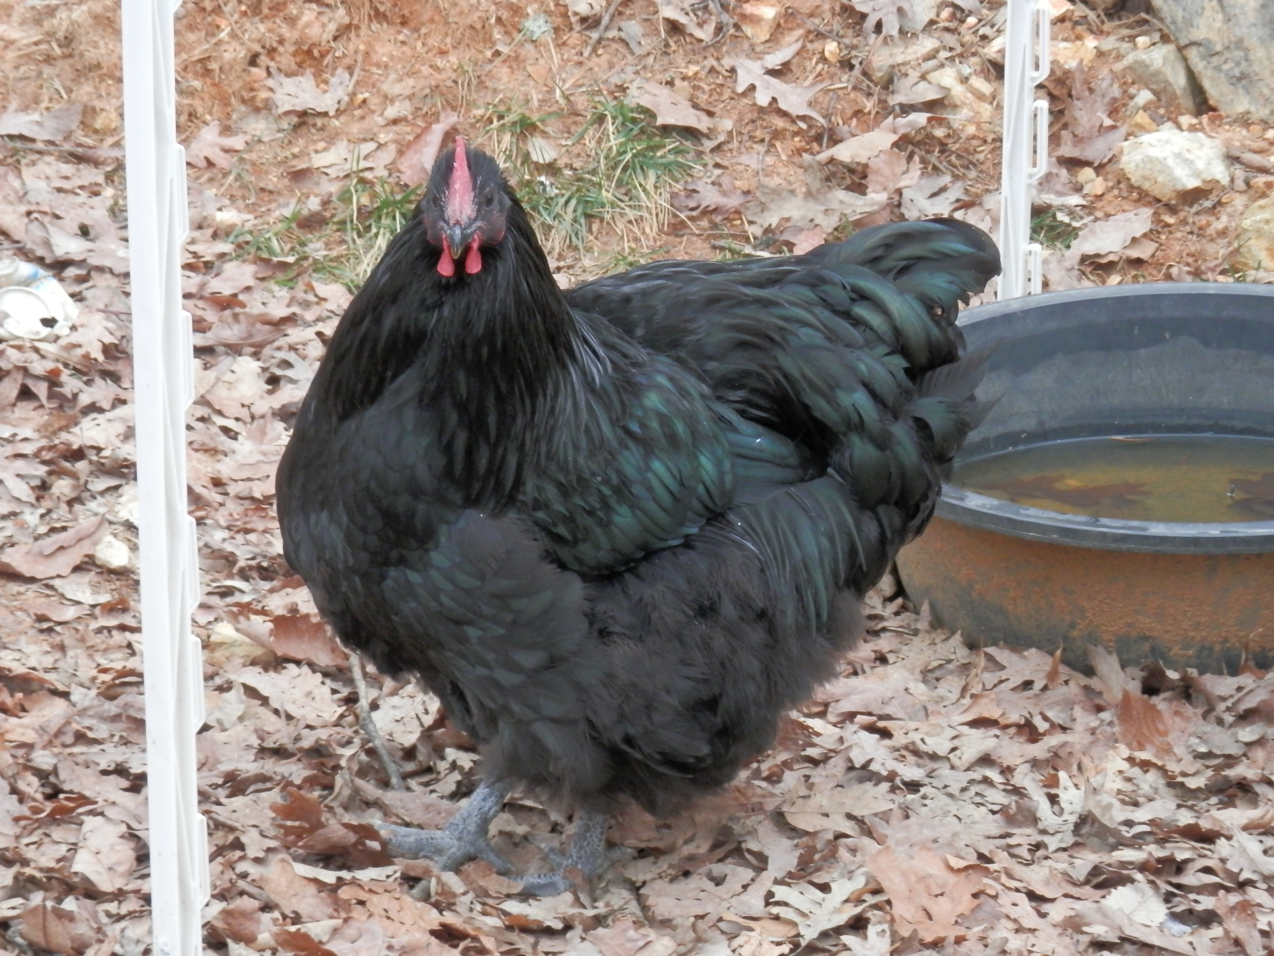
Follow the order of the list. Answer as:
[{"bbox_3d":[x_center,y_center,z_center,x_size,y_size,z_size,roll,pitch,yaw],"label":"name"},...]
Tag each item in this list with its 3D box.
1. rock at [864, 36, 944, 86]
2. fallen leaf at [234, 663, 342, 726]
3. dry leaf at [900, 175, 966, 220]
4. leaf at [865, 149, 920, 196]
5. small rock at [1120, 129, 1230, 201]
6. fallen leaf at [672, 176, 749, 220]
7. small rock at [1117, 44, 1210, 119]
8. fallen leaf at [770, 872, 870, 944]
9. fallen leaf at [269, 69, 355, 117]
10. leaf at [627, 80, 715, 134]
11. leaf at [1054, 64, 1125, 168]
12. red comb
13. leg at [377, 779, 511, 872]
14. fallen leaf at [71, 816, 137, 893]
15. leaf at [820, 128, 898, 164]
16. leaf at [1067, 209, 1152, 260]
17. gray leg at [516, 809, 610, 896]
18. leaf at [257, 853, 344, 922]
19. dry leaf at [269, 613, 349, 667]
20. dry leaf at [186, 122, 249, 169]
[{"bbox_3d":[0.212,-0.330,5.394,0.063,0.027,0.040,0,21,0],"label":"rock"},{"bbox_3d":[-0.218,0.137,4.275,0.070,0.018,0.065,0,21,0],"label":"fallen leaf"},{"bbox_3d":[0.221,-0.210,5.100,0.047,0.015,0.075,9,34,15],"label":"dry leaf"},{"bbox_3d":[0.197,-0.238,5.269,0.046,0.014,0.046,-32,51,-31],"label":"leaf"},{"bbox_3d":[0.410,-0.238,5.189,0.087,0.043,0.052,0,21,0],"label":"small rock"},{"bbox_3d":[0.055,-0.210,5.100,0.058,0.014,0.060,-4,33,-5],"label":"fallen leaf"},{"bbox_3d":[0.412,-0.313,5.380,0.068,0.050,0.055,0,17,0],"label":"small rock"},{"bbox_3d":[0.102,0.239,3.786,0.050,0.014,0.092,7,28,16],"label":"fallen leaf"},{"bbox_3d":[-0.257,-0.303,5.346,0.069,0.020,0.053,0,21,0],"label":"fallen leaf"},{"bbox_3d":[0.026,-0.289,5.359,0.044,0.015,0.095,-29,45,-33],"label":"leaf"},{"bbox_3d":[0.350,-0.281,5.261,0.058,0.055,0.067,0,21,0],"label":"leaf"},{"bbox_3d":[-0.105,-0.176,4.030,0.016,0.042,0.048,2,17,7],"label":"red comb"},{"bbox_3d":[-0.112,0.210,4.080,0.100,0.058,0.080,12,24,28],"label":"leg"},{"bbox_3d":[-0.325,0.230,4.161,0.038,0.014,0.067,3,40,3],"label":"fallen leaf"},{"bbox_3d":[0.174,-0.255,5.299,0.072,0.014,0.030,-30,50,-29],"label":"leaf"},{"bbox_3d":[0.355,-0.183,5.103,0.065,0.020,0.054,0,21,0],"label":"leaf"},{"bbox_3d":[-0.041,0.213,3.827,0.068,0.058,0.042,-14,24,-31],"label":"gray leg"},{"bbox_3d":[-0.189,0.230,3.821,0.042,0.016,0.082,-13,31,-22],"label":"leaf"},{"bbox_3d":[-0.211,0.104,4.354,0.052,0.022,0.039,0,21,0],"label":"dry leaf"},{"bbox_3d":[-0.325,-0.256,5.297,0.050,0.014,0.057,22,41,27],"label":"dry leaf"}]

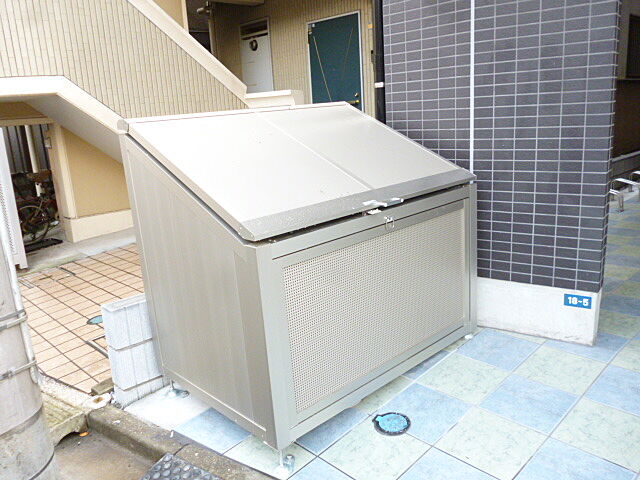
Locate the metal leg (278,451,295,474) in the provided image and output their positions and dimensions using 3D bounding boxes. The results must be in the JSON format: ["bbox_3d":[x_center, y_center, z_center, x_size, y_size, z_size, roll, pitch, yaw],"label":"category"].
[{"bbox_3d":[-0.118,0.805,1.906,0.050,0.070,0.055,-15,17,-41],"label":"metal leg"}]

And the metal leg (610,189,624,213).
[{"bbox_3d":[3.068,-0.402,5.330,0.080,0.220,0.140,-15,17,-41],"label":"metal leg"}]

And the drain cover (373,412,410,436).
[{"bbox_3d":[0.291,0.731,2.067,0.145,0.020,0.145,-7,17,2],"label":"drain cover"}]

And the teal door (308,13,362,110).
[{"bbox_3d":[0.218,-1.612,6.192,0.050,1.930,0.830,-15,17,-41],"label":"teal door"}]

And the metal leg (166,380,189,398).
[{"bbox_3d":[-0.678,0.704,2.468,0.060,0.070,0.080,-15,17,-41],"label":"metal leg"}]

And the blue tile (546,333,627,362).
[{"bbox_3d":[1.276,0.488,2.477,0.300,0.015,0.300,-19,20,-40],"label":"blue tile"}]

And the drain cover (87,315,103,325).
[{"bbox_3d":[-1.526,0.550,3.565,0.145,0.020,0.145,-22,23,-39],"label":"drain cover"}]

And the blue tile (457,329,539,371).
[{"bbox_3d":[0.856,0.535,2.504,0.300,0.015,0.300,-22,22,-39],"label":"blue tile"}]

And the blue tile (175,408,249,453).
[{"bbox_3d":[-0.412,0.800,2.181,0.290,0.015,0.300,-22,22,-39],"label":"blue tile"}]

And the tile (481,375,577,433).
[{"bbox_3d":[0.845,0.662,2.099,0.300,0.015,0.300,-22,22,-39],"label":"tile"}]

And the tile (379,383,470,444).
[{"bbox_3d":[0.425,0.709,2.125,0.300,0.015,0.300,-22,22,-39],"label":"tile"}]

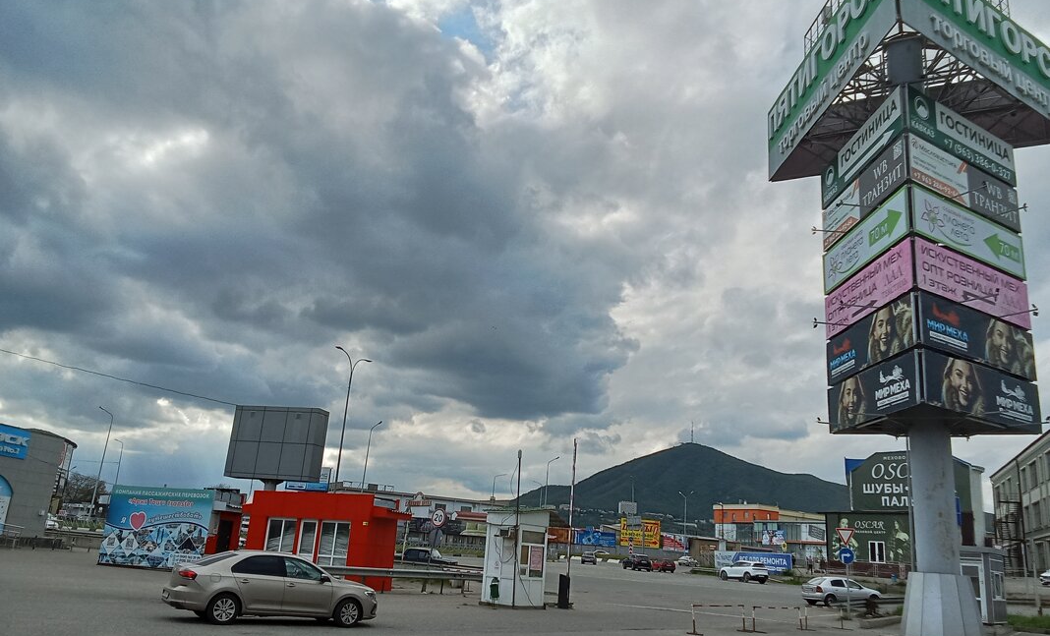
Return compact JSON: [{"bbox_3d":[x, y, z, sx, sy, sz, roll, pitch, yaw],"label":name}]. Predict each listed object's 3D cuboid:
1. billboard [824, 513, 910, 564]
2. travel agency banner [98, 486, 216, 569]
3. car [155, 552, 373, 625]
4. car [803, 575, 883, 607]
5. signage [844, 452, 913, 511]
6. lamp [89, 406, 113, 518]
[{"bbox_3d":[30.685,19.725,75.728,7.660,4.390,0.300,-11,-23,42],"label":"billboard"},{"bbox_3d":[-12.683,7.255,29.316,4.650,2.760,0.200,-3,-18,23],"label":"travel agency banner"},{"bbox_3d":[-5.295,5.724,18.080,4.470,1.470,1.720,15,-19,-30],"label":"car"},{"bbox_3d":[16.530,14.220,43.970,4.110,1.430,1.710,10,-17,-16],"label":"car"},{"bbox_3d":[33.203,14.449,75.278,9.460,5.370,0.300,-11,-23,42],"label":"signage"},{"bbox_3d":[-40.773,13.574,80.338,1.400,10.800,0.300,11,-18,-21],"label":"lamp"}]

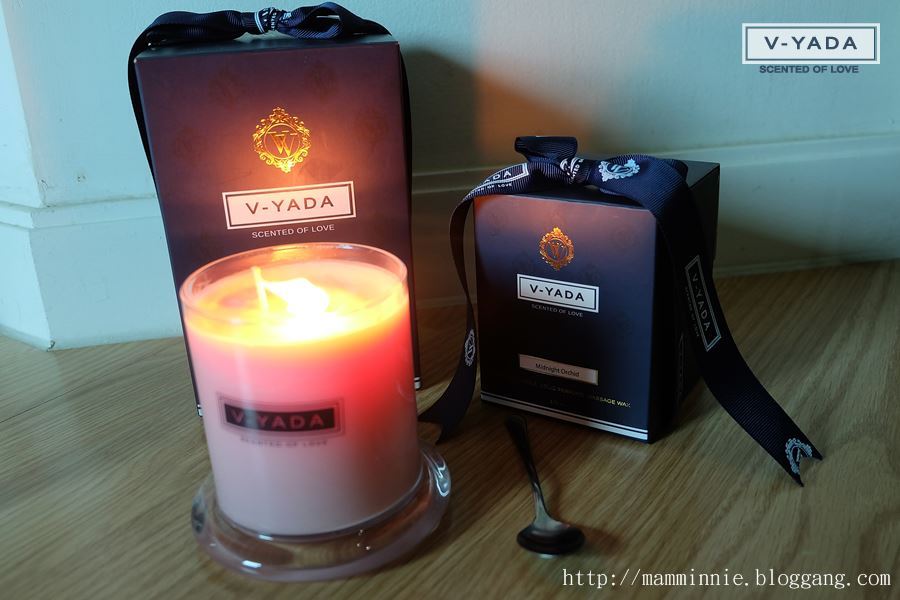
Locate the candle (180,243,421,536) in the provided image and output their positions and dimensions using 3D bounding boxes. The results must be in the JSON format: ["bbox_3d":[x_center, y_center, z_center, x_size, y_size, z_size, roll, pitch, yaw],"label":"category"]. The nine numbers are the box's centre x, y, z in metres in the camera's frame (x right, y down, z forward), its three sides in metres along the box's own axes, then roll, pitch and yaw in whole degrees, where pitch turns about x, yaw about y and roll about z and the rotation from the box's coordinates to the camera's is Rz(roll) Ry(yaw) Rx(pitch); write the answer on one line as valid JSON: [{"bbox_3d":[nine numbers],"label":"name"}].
[{"bbox_3d":[-0.056,0.032,0.329,0.084,0.088,0.084,-2,22,4],"label":"candle"}]

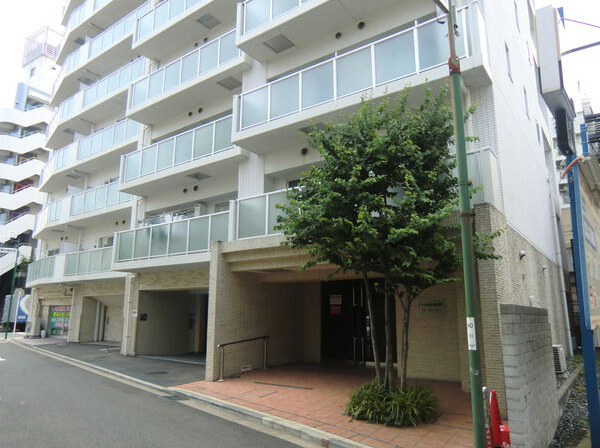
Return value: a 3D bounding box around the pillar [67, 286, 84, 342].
[{"bbox_3d":[-10.917,4.433,20.537,0.700,2.651,0.350,-8,-14,35],"label":"pillar"}]

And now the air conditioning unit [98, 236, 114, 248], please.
[{"bbox_3d":[-9.314,0.857,20.023,0.800,0.580,0.300,-8,-14,35],"label":"air conditioning unit"}]

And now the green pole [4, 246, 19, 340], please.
[{"bbox_3d":[-14.980,3.522,21.725,0.130,4.848,0.130,-8,-14,35],"label":"green pole"}]

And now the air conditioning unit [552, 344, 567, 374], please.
[{"bbox_3d":[5.776,3.027,9.440,0.300,0.570,0.800,-8,-14,35],"label":"air conditioning unit"}]

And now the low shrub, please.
[{"bbox_3d":[1.451,2.818,6.633,1.200,0.380,1.150,-8,-14,35],"label":"low shrub"}]

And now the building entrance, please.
[{"bbox_3d":[1.602,2.742,11.733,2.270,2.240,0.200,-8,-14,35],"label":"building entrance"}]

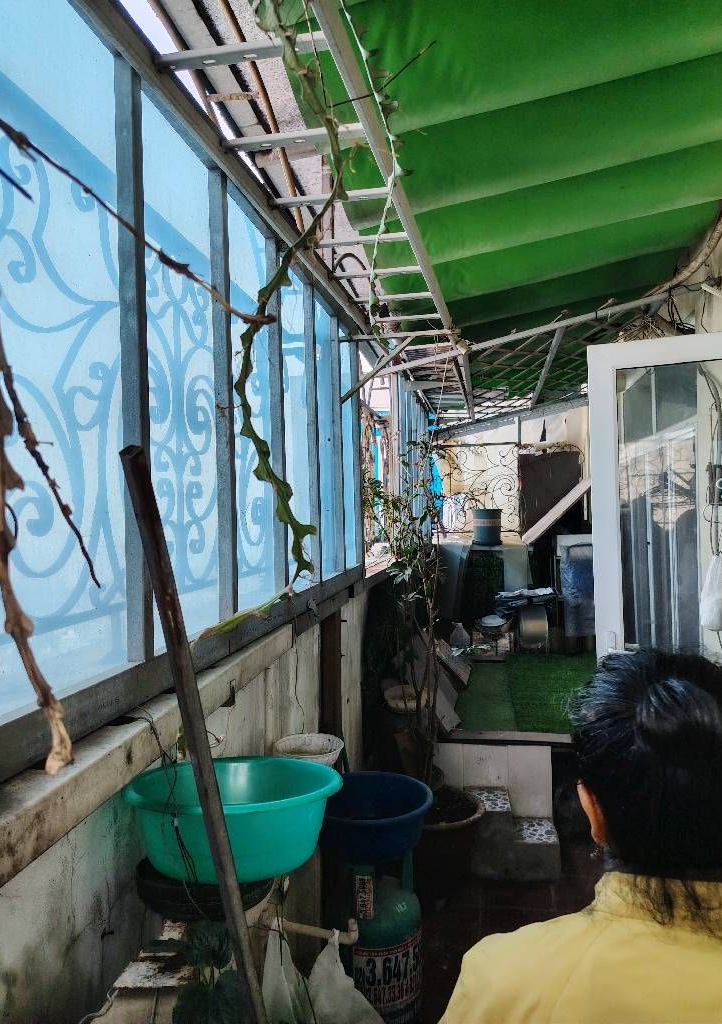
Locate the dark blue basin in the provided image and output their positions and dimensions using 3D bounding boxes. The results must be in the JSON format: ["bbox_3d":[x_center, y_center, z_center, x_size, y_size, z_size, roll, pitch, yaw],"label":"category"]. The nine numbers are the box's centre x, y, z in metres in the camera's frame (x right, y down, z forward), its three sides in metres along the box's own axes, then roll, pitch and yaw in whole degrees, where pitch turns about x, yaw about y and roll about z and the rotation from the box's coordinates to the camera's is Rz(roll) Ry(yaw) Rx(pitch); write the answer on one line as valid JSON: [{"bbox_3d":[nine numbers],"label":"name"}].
[{"bbox_3d":[0.037,1.083,2.500,0.432,0.176,0.432,0,0,0],"label":"dark blue basin"}]

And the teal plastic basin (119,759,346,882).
[{"bbox_3d":[-0.275,0.674,1.558,0.467,0.170,0.467,0,-8,0],"label":"teal plastic basin"}]

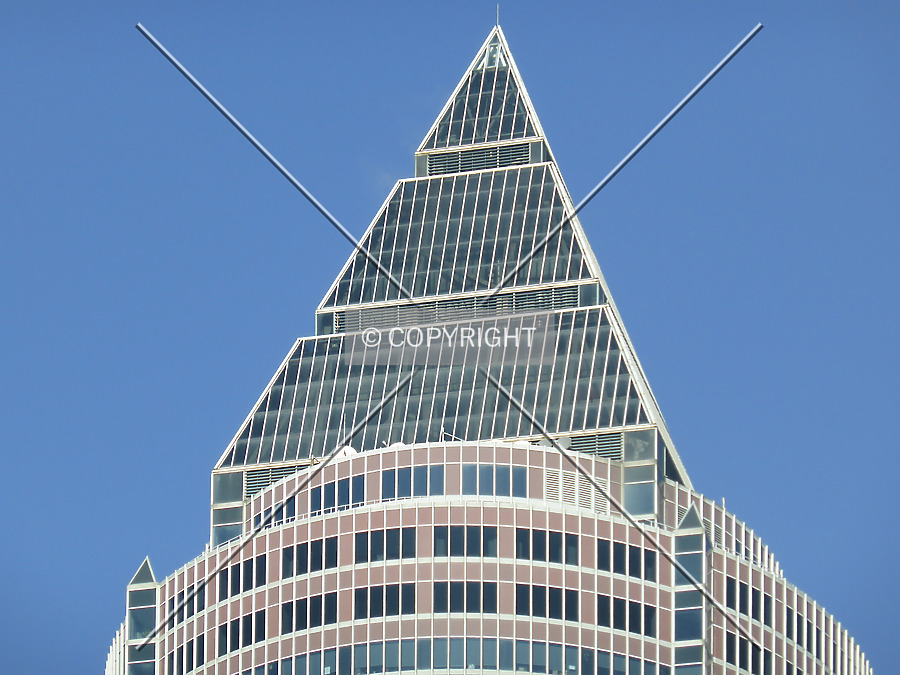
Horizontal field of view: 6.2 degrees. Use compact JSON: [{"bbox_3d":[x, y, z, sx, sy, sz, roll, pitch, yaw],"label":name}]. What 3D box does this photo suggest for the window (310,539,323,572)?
[{"bbox_3d":[-7.299,11.859,449.364,0.760,1.920,0.100,-13,-32,23],"label":"window"}]

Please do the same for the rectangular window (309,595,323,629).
[{"bbox_3d":[-7.031,14.323,432.209,0.720,1.800,0.150,-12,-35,21],"label":"rectangular window"}]

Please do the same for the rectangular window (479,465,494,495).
[{"bbox_3d":[1.906,7.431,431.737,0.770,1.850,0.120,0,-31,2],"label":"rectangular window"}]

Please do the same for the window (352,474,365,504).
[{"bbox_3d":[-4.886,8.116,441.460,0.720,1.800,0.150,-12,-35,21],"label":"window"}]

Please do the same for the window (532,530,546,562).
[{"bbox_3d":[4.836,11.275,447.757,0.760,1.920,0.100,6,-29,-9],"label":"window"}]

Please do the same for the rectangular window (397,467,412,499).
[{"bbox_3d":[-2.349,7.484,426.758,0.720,1.830,0.100,-8,-32,15],"label":"rectangular window"}]

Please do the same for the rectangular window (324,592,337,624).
[{"bbox_3d":[-7.151,16.217,494.775,0.860,2.120,0.150,-11,-31,21],"label":"rectangular window"}]

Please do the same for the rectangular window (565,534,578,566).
[{"bbox_3d":[7.278,12.699,495.244,0.860,2.120,0.150,7,-29,-10],"label":"rectangular window"}]

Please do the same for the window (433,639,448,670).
[{"bbox_3d":[-0.493,16.440,428.793,0.780,1.800,0.150,-2,-33,5],"label":"window"}]

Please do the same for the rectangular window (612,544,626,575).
[{"bbox_3d":[8.882,11.581,433.252,0.720,1.800,0.150,12,-34,-16],"label":"rectangular window"}]

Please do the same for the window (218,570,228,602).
[{"bbox_3d":[-11.847,13.046,433.195,0.705,1.886,0.150,-23,-39,36],"label":"window"}]

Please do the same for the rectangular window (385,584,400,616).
[{"bbox_3d":[-3.115,14.166,446.369,0.760,1.920,0.100,-6,-30,12],"label":"rectangular window"}]

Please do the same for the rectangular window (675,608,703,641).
[{"bbox_3d":[12.469,15.005,432.256,1.450,1.800,0.150,-6,-33,12],"label":"rectangular window"}]

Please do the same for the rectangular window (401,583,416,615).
[{"bbox_3d":[-2.146,13.512,427.528,0.770,1.850,0.120,-6,-31,11],"label":"rectangular window"}]

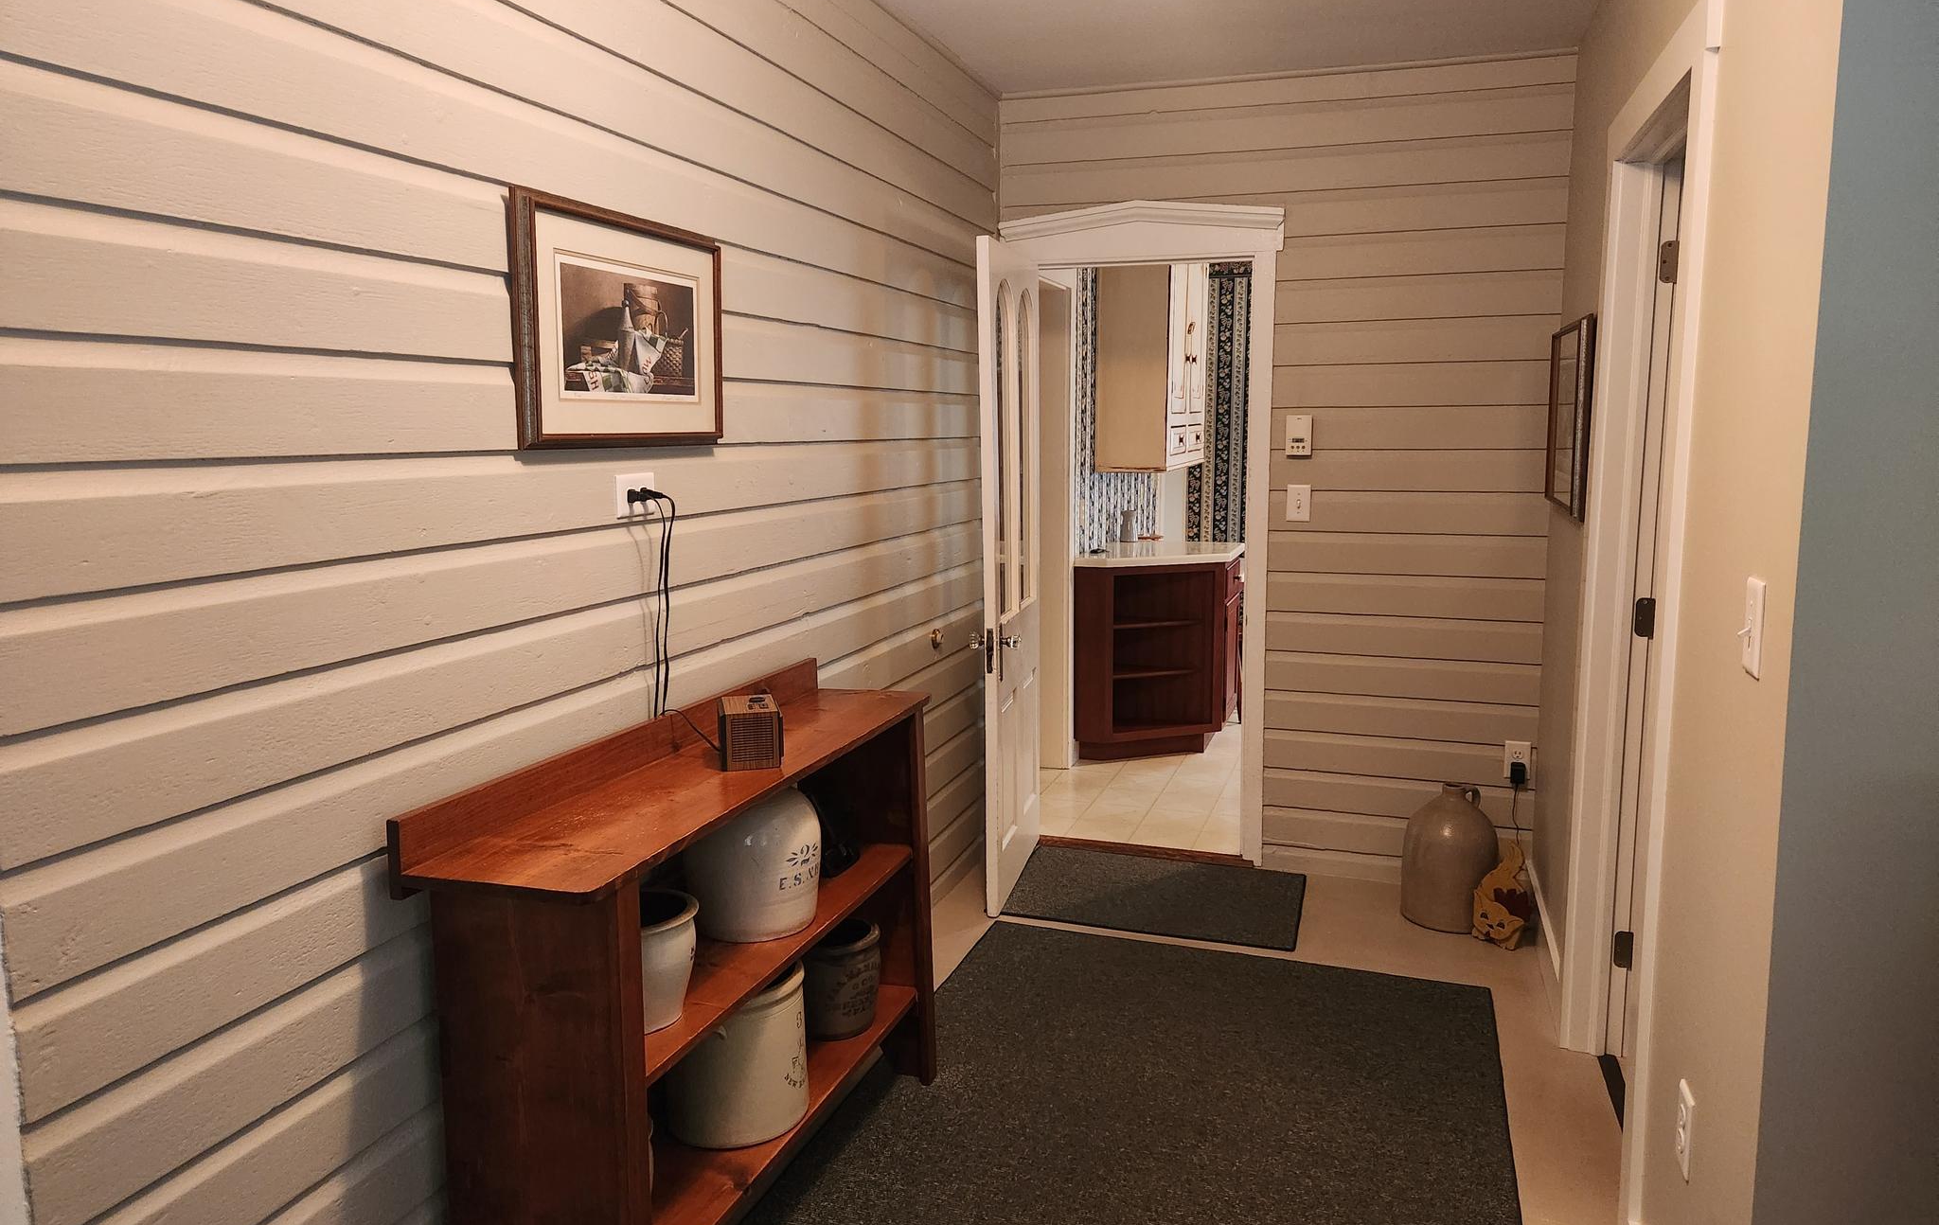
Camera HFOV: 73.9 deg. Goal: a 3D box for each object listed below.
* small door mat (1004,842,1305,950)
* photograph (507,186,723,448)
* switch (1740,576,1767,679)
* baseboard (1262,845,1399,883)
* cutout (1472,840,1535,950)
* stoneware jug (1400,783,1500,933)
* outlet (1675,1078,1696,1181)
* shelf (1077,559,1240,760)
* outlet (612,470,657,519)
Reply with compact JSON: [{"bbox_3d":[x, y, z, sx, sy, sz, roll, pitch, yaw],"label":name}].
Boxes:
[{"bbox_3d":[0.582,0.880,4.072,0.905,0.010,0.650,2,9,19],"label":"small door mat"},{"bbox_3d":[-0.583,-0.491,2.251,0.036,0.393,0.615,2,8,18],"label":"photograph"},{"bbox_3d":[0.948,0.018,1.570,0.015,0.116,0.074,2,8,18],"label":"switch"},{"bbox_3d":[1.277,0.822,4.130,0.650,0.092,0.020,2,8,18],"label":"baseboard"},{"bbox_3d":[1.491,0.788,3.609,0.035,0.300,0.170,-9,11,-44],"label":"cutout"},{"bbox_3d":[1.428,0.703,3.822,0.270,0.410,0.270,2,8,18],"label":"stoneware jug"},{"bbox_3d":[1.011,0.735,1.830,0.013,0.117,0.074,2,8,18],"label":"outlet"},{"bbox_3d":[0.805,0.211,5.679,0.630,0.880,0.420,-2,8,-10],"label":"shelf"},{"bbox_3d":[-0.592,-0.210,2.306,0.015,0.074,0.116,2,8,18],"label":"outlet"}]

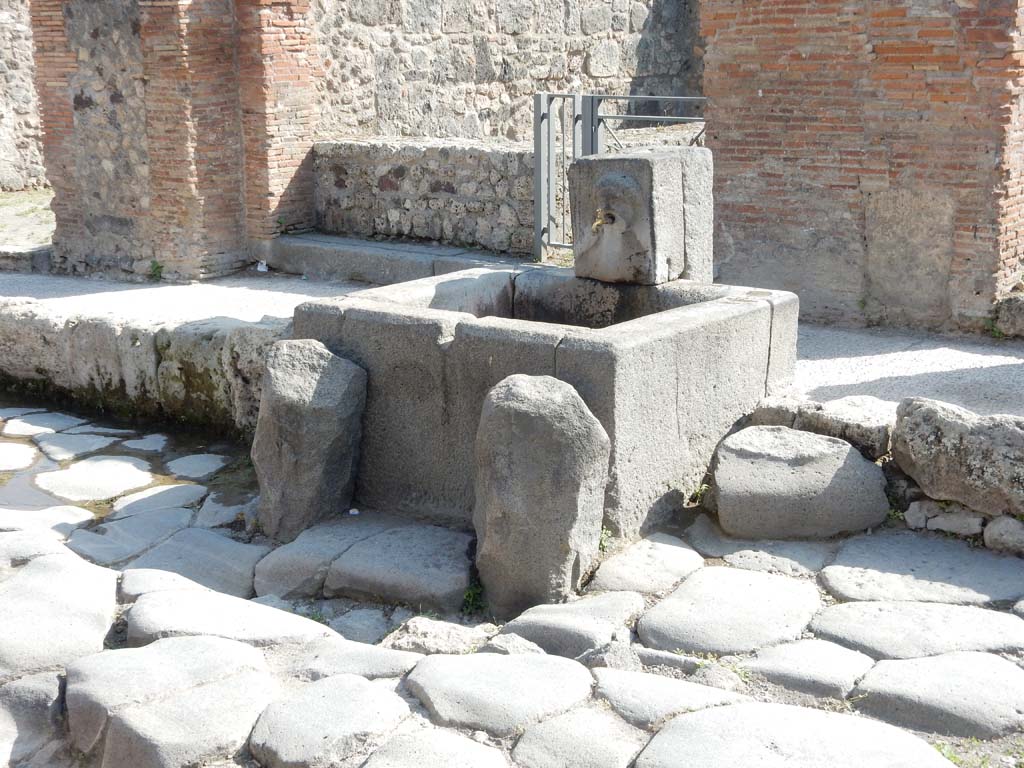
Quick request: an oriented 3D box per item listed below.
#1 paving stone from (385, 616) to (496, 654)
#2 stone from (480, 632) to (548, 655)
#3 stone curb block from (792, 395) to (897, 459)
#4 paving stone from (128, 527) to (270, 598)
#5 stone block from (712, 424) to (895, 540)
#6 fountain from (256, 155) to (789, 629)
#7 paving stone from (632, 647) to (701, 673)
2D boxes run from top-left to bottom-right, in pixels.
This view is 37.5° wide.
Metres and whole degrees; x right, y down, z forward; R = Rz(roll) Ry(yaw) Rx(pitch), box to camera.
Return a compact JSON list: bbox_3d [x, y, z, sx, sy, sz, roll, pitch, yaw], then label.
[{"bbox_3d":[-0.245,0.860,5.060,0.370,0.130,0.240,-1,12,0],"label":"paving stone"},{"bbox_3d":[0.000,0.860,4.970,0.220,0.100,0.160,-1,12,0],"label":"stone"},{"bbox_3d":[1.376,0.181,6.260,0.410,0.190,0.360,5,14,23],"label":"stone curb block"},{"bbox_3d":[-1.190,0.715,5.860,0.480,0.160,0.580,0,12,8],"label":"paving stone"},{"bbox_3d":[1.160,0.393,6.030,0.670,0.330,0.430,0,12,8],"label":"stone block"},{"bbox_3d":[0.055,-0.190,6.543,1.911,1.513,2.037,9,16,39],"label":"fountain"},{"bbox_3d":[0.490,0.870,4.790,0.220,0.090,0.120,9,16,39],"label":"paving stone"}]

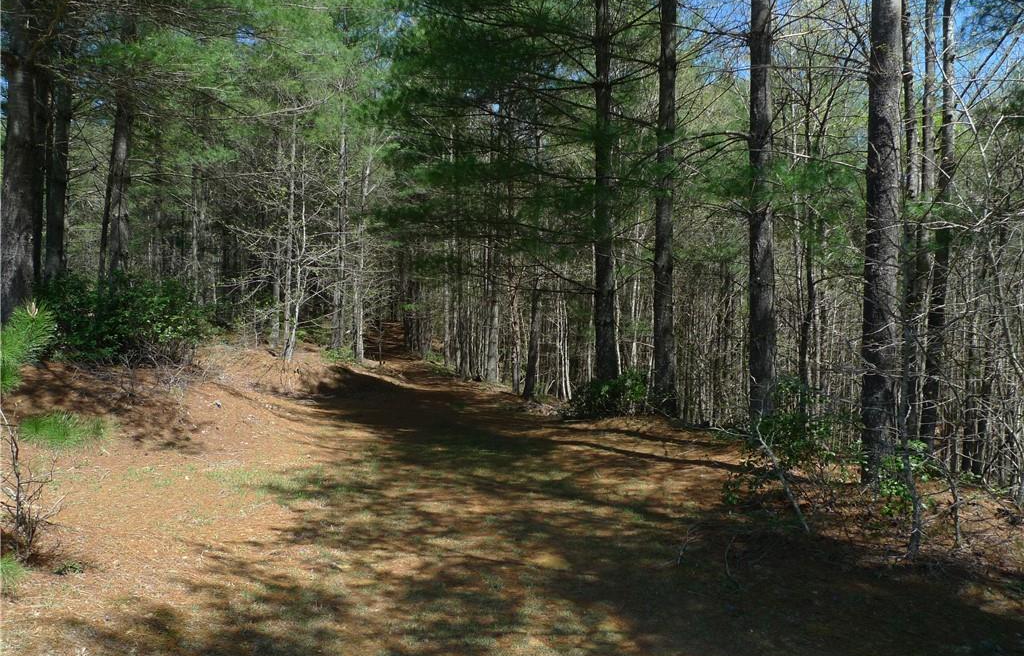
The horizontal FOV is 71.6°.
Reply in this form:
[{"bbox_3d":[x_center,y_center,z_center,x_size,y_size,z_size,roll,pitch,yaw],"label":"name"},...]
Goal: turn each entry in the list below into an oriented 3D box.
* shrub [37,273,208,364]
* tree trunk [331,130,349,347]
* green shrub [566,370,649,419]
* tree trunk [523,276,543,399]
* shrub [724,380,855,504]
[{"bbox_3d":[-5.760,-0.140,10.500,2.250,1.320,1.600,1,0,0],"label":"shrub"},{"bbox_3d":[-4.130,-2.100,17.000,0.360,5.200,0.330,1,0,0],"label":"tree trunk"},{"bbox_3d":[1.740,1.180,12.900,1.450,0.850,1.150,1,0,0],"label":"green shrub"},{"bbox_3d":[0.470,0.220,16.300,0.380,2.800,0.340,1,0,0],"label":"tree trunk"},{"bbox_3d":[2.730,1.020,7.000,1.200,1.150,1.100,1,0,0],"label":"shrub"}]

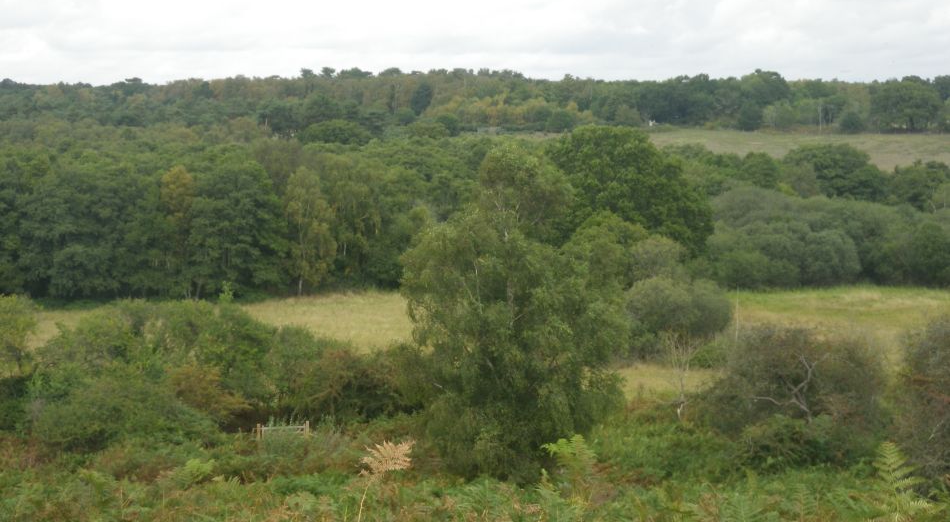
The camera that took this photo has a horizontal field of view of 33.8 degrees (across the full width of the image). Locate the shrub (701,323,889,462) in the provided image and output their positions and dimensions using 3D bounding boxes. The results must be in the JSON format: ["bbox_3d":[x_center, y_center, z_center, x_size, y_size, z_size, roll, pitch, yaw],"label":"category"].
[{"bbox_3d":[14.640,6.110,72.000,8.669,6.363,7.600,0,6,0],"label":"shrub"}]

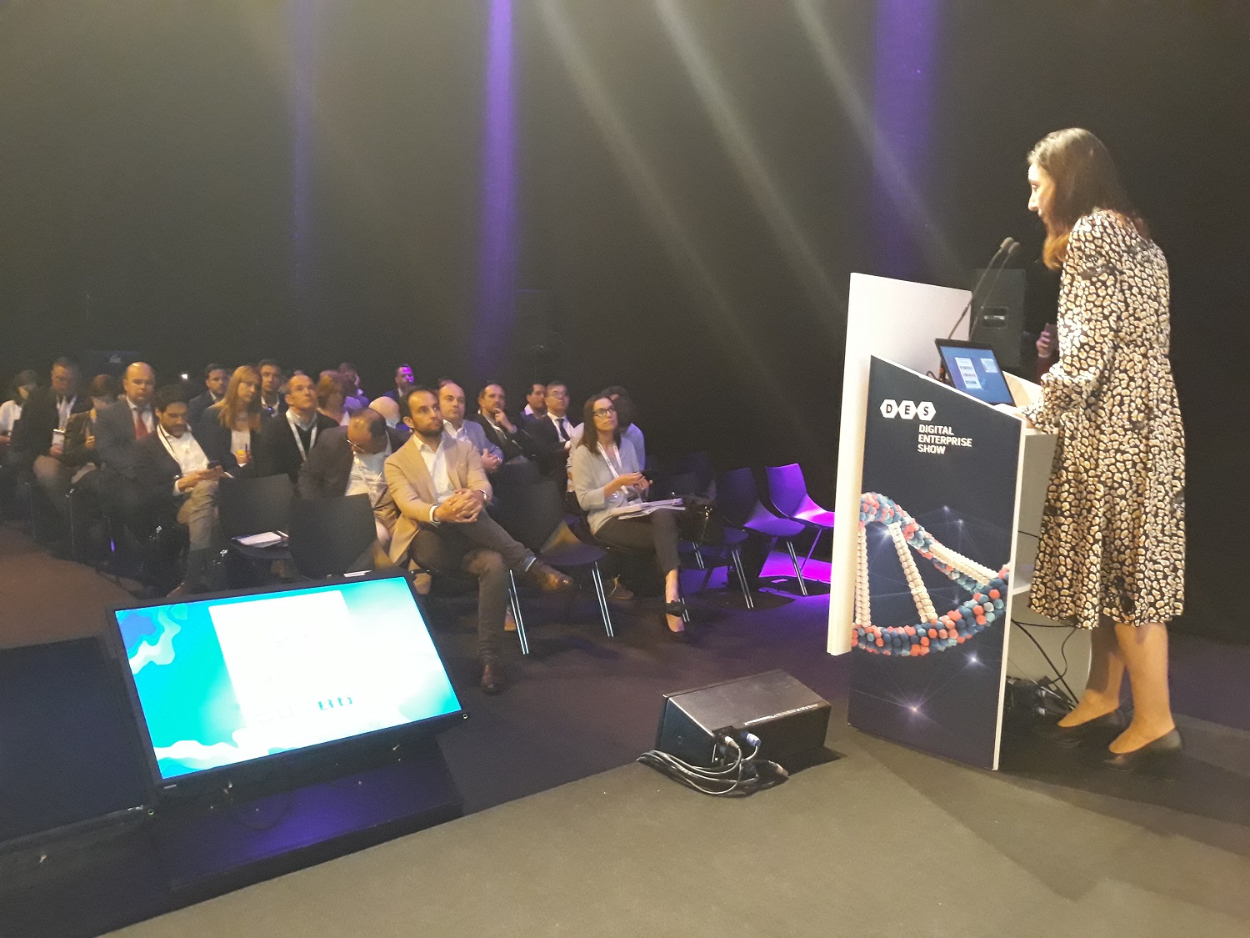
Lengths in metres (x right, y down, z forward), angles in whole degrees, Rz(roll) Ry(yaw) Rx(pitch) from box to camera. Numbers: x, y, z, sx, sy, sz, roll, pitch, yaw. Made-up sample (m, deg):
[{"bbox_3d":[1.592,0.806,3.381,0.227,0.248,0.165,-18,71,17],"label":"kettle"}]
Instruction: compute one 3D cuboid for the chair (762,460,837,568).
[{"bbox_3d":[1.280,0.378,6.663,0.510,0.790,0.570,-4,8,-44],"label":"chair"}]

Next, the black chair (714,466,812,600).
[{"bbox_3d":[0.826,0.401,6.151,0.500,0.790,0.520,-3,8,-42],"label":"black chair"}]

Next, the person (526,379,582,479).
[{"bbox_3d":[-0.334,-0.009,7.407,0.540,1.300,0.820,-3,7,-40],"label":"person"}]

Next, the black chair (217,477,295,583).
[{"bbox_3d":[-1.790,0.426,4.990,0.500,0.790,0.520,-3,8,-42],"label":"black chair"}]

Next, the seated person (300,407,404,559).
[{"bbox_3d":[-1.277,0.238,5.230,0.560,1.150,0.820,-3,8,-42],"label":"seated person"}]

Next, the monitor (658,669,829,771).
[{"bbox_3d":[0.321,0.655,2.542,0.420,0.150,0.230,-3,8,-38],"label":"monitor"}]

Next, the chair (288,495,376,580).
[{"bbox_3d":[-1.224,0.524,4.327,0.510,0.790,0.570,-3,8,-42],"label":"chair"}]

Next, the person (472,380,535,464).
[{"bbox_3d":[-0.755,0.023,6.883,0.540,1.270,0.780,-3,8,-42],"label":"person"}]

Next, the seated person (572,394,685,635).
[{"bbox_3d":[0.010,0.250,5.200,0.780,1.260,0.490,7,8,42],"label":"seated person"}]

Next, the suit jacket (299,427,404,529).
[{"bbox_3d":[-1.409,0.050,5.331,0.560,0.640,0.480,-2,7,-37],"label":"suit jacket"}]

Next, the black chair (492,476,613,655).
[{"bbox_3d":[-0.411,0.478,5.071,0.510,0.790,0.570,-3,8,-42],"label":"black chair"}]

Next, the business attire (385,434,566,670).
[{"bbox_3d":[-0.725,0.340,4.509,0.600,1.000,0.720,-3,8,-42],"label":"business attire"}]

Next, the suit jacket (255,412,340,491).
[{"bbox_3d":[-1.859,0.120,5.908,0.560,0.950,0.700,-3,8,-42],"label":"suit jacket"}]

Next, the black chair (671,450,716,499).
[{"bbox_3d":[0.619,0.283,7.380,0.510,0.790,0.570,-3,8,-42],"label":"black chair"}]

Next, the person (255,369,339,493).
[{"bbox_3d":[-1.851,0.078,5.882,0.560,1.290,0.800,-3,8,-42],"label":"person"}]

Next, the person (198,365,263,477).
[{"bbox_3d":[-2.183,0.092,5.578,0.500,1.300,0.780,-3,8,-42],"label":"person"}]

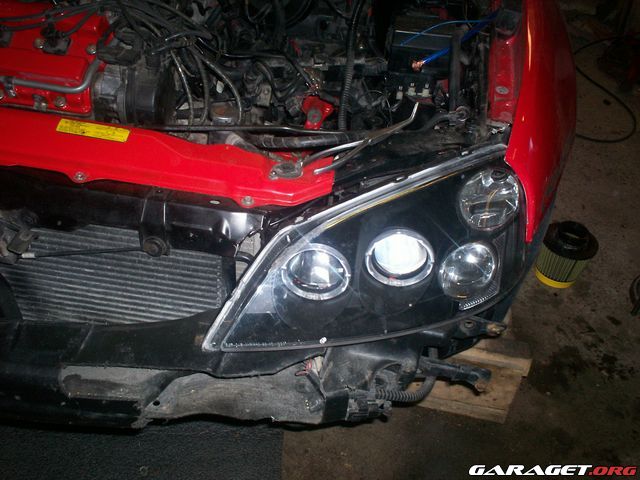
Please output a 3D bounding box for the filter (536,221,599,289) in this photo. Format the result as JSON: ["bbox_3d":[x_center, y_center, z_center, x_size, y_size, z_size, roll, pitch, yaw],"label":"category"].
[{"bbox_3d":[0.665,0.036,1.815,0.147,0.158,0.147,5,44,0],"label":"filter"}]

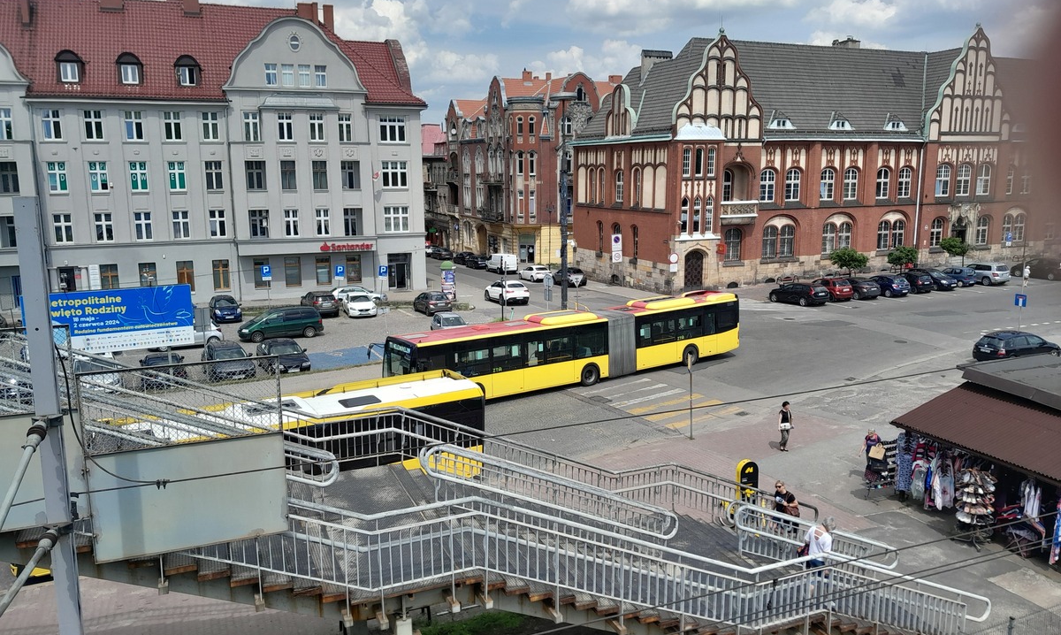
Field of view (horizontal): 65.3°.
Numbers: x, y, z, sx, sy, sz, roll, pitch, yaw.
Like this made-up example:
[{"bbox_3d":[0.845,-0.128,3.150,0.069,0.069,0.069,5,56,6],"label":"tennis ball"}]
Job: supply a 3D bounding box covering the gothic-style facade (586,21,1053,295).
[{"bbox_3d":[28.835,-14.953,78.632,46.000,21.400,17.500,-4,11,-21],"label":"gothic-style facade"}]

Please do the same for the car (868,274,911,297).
[{"bbox_3d":[26.832,-2.469,62.673,1.760,1.470,4.270,-4,11,-19],"label":"car"}]

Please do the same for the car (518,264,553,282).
[{"bbox_3d":[0.436,-4.094,76.334,1.820,1.400,4.550,-5,10,-23],"label":"car"}]

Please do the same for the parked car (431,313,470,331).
[{"bbox_3d":[-4.490,0.549,46.191,1.660,1.440,3.900,-5,10,-23],"label":"parked car"}]

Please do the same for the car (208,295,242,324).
[{"bbox_3d":[-20.552,-0.546,55.816,1.700,1.530,3.770,-6,12,-27],"label":"car"}]

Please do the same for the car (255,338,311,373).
[{"bbox_3d":[-11.926,1.805,39.853,1.810,1.450,4.620,-6,12,-27],"label":"car"}]

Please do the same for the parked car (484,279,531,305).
[{"bbox_3d":[-1.759,-1.915,61.881,1.950,1.680,4.800,-5,11,-24],"label":"parked car"}]

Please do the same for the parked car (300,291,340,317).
[{"bbox_3d":[-14.569,-0.990,57.150,1.820,1.620,4.450,-5,10,-26],"label":"parked car"}]

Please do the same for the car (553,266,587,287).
[{"bbox_3d":[3.477,-3.588,72.311,1.820,1.530,4.380,-5,10,-23],"label":"car"}]

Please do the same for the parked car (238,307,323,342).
[{"bbox_3d":[-14.623,0.358,48.576,4.630,1.730,1.830,-6,12,-29],"label":"parked car"}]

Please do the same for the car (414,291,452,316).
[{"bbox_3d":[-6.761,-1.034,57.346,1.710,1.510,3.970,-5,11,-26],"label":"car"}]

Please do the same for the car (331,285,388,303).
[{"bbox_3d":[-13.012,-1.648,61.673,4.600,1.450,1.780,-5,11,-22],"label":"car"}]

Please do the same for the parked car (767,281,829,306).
[{"bbox_3d":[19.066,-1.739,58.829,1.870,1.490,4.630,-5,10,-25],"label":"parked car"}]

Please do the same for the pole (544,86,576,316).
[{"bbox_3d":[2.015,-6.177,48.729,1.655,13.749,1.655,0,10,0],"label":"pole"}]

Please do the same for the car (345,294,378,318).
[{"bbox_3d":[-11.654,-0.936,56.360,1.810,1.450,4.370,-5,10,-22],"label":"car"}]

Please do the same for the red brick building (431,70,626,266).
[{"bbox_3d":[0.823,-18.801,106.759,14.000,21.500,27.000,-4,11,-21],"label":"red brick building"}]

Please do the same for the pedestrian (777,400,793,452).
[{"bbox_3d":[8.141,3.457,26.376,0.500,1.600,0.380,-8,13,-36],"label":"pedestrian"}]

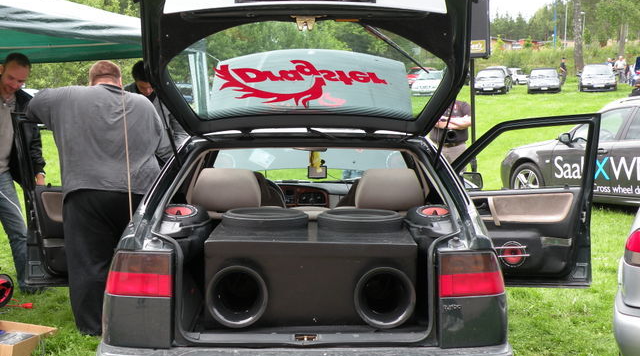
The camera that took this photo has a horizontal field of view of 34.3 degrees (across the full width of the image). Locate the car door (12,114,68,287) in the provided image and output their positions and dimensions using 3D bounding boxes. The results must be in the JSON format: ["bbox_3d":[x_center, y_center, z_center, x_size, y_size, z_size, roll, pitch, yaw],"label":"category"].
[{"bbox_3d":[-1.461,0.135,6.908,1.130,1.140,0.240,-1,6,-9],"label":"car door"}]

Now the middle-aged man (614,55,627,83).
[{"bbox_3d":[19.174,-6.903,66.000,0.450,1.770,0.580,-4,8,-35],"label":"middle-aged man"}]

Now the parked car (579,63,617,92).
[{"bbox_3d":[13.908,-4.978,51.800,1.760,1.420,4.500,1,6,13],"label":"parked car"}]

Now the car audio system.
[{"bbox_3d":[0.024,0.380,4.500,1.050,0.420,0.600,0,6,-1],"label":"car audio system"}]

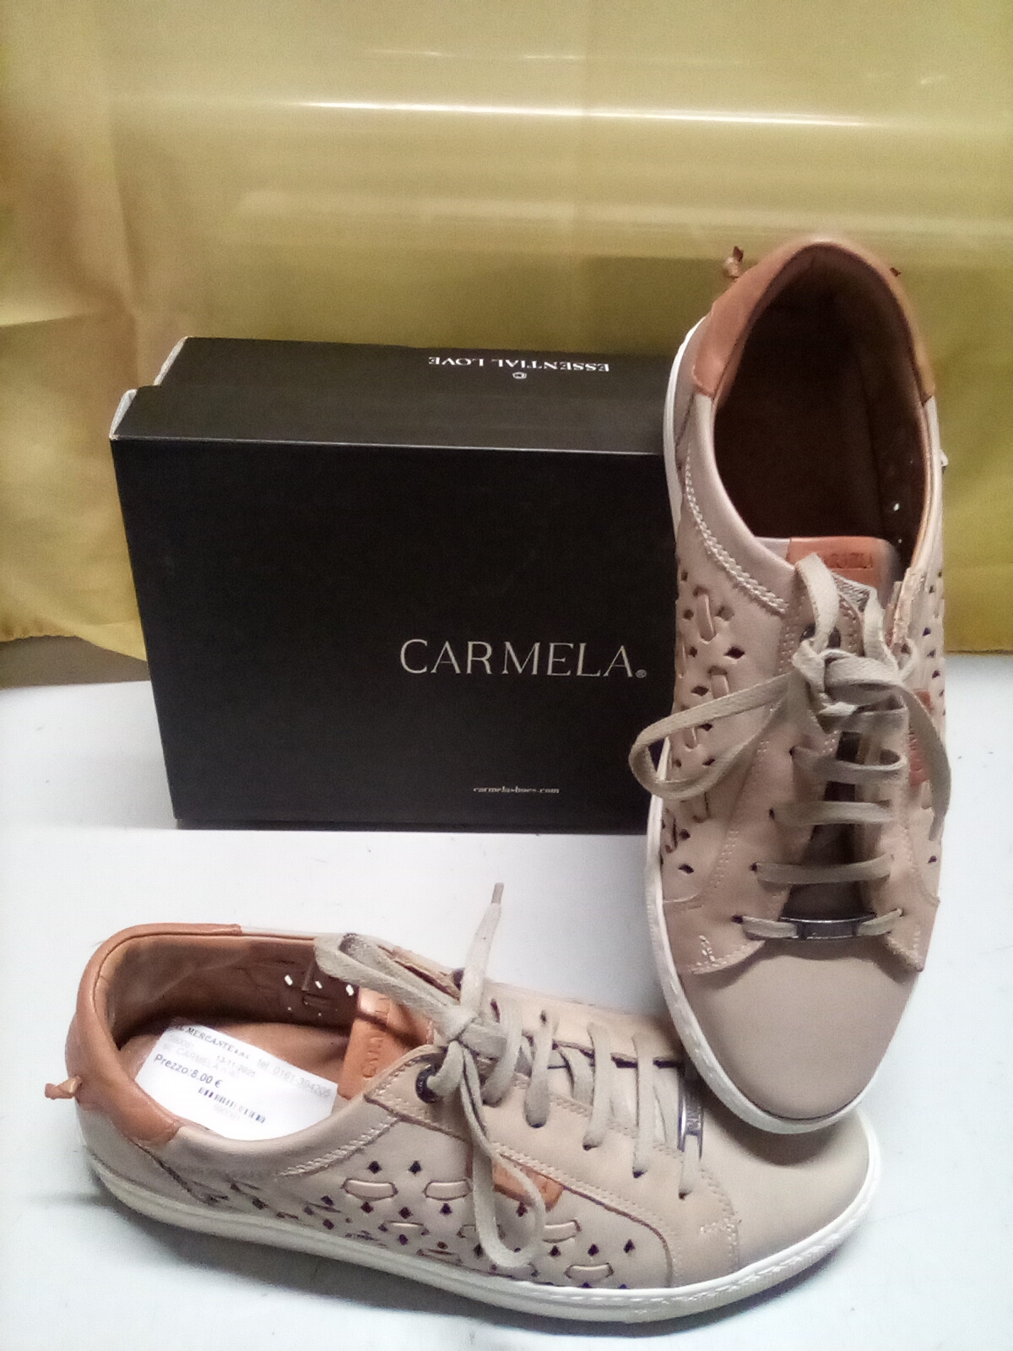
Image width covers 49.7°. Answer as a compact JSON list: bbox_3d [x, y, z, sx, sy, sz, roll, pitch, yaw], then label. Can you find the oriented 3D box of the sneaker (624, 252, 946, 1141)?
[{"bbox_3d":[0.097,0.000,0.344,0.101,0.284,0.096,-3,-9,-3],"label":"sneaker"}]

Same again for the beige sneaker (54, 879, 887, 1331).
[{"bbox_3d":[-0.012,0.135,0.360,0.283,0.096,0.101,6,35,4],"label":"beige sneaker"}]

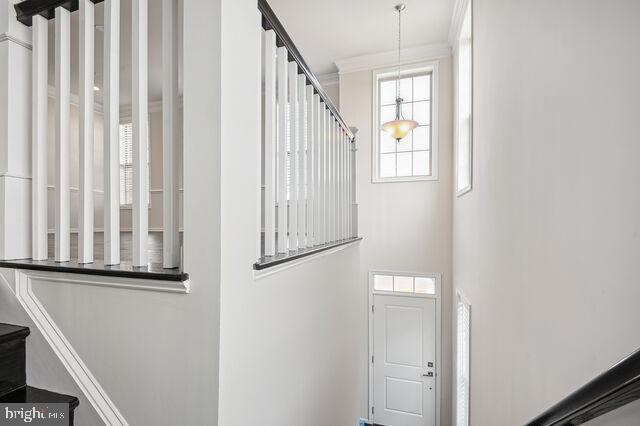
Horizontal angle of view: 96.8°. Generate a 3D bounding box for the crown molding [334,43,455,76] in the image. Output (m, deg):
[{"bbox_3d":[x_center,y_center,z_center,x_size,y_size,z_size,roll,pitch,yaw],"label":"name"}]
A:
[{"bbox_3d":[1.075,-2.368,4.379,1.700,0.130,0.100,0,-1,17],"label":"crown molding"}]

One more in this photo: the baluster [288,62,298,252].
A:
[{"bbox_3d":[-0.127,-0.273,1.381,0.031,0.910,0.031,0,-1,18],"label":"baluster"}]

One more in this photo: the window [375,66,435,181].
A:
[{"bbox_3d":[1.302,-1.364,4.382,0.900,1.700,0.100,0,-1,17],"label":"window"}]

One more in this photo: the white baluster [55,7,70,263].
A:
[{"bbox_3d":[-0.938,-0.280,1.035,0.031,0.910,0.031,0,-1,18],"label":"white baluster"}]

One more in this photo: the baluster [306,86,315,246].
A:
[{"bbox_3d":[-0.052,-0.262,1.605,0.031,0.910,0.031,0,-1,18],"label":"baluster"}]

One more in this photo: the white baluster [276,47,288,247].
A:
[{"bbox_3d":[-0.164,-0.277,1.268,0.031,0.910,0.031,0,-1,18],"label":"white baluster"}]

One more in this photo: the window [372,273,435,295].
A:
[{"bbox_3d":[1.302,1.089,4.382,0.920,0.280,0.080,0,-1,17],"label":"window"}]

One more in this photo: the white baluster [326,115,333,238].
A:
[{"bbox_3d":[0.061,-0.248,1.942,0.031,0.910,0.031,0,-1,18],"label":"white baluster"}]

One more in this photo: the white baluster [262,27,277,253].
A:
[{"bbox_3d":[-0.202,-0.281,1.156,0.031,0.910,0.031,0,-1,18],"label":"white baluster"}]

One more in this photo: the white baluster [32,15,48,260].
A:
[{"bbox_3d":[-1.054,-0.278,1.071,0.031,0.910,0.031,0,-1,18],"label":"white baluster"}]

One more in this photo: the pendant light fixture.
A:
[{"bbox_3d":[0.968,-1.675,3.430,0.450,1.640,0.450,0,-1,17],"label":"pendant light fixture"}]

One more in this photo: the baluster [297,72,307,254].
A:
[{"bbox_3d":[-0.089,-0.268,1.493,0.031,0.910,0.031,0,-1,18],"label":"baluster"}]

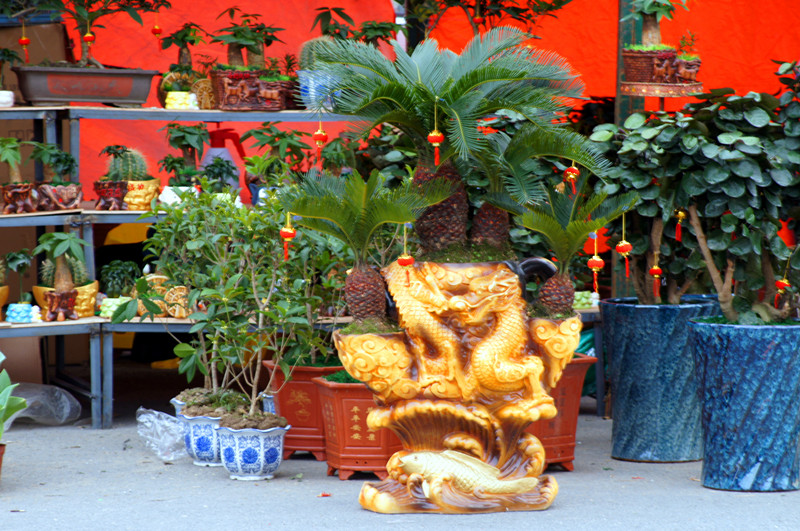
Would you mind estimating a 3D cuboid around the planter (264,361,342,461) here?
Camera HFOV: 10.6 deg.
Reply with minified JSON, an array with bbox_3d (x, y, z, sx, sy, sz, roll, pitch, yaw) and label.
[{"bbox_3d":[-0.269,0.491,14.650,0.395,0.332,0.355,1,4,10],"label":"planter"}]

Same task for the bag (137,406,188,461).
[{"bbox_3d":[-0.796,0.566,14.500,0.190,0.165,0.180,0,4,0],"label":"bag"}]

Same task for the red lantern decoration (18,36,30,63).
[{"bbox_3d":[-1.388,-0.799,16.000,0.042,0.098,0.042,0,4,0],"label":"red lantern decoration"}]

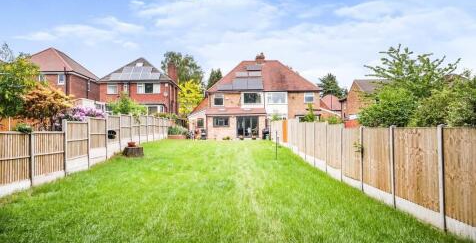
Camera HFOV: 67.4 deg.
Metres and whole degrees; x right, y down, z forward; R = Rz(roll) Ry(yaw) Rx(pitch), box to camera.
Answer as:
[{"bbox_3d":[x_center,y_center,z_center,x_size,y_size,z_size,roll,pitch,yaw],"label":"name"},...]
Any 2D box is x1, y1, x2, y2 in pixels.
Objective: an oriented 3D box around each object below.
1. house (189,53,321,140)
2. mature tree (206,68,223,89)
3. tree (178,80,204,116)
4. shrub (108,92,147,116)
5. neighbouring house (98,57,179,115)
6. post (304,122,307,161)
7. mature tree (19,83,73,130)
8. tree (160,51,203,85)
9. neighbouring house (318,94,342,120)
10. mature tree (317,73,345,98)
[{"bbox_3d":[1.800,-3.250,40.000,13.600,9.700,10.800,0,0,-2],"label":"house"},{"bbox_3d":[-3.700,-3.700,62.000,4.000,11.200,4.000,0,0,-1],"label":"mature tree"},{"bbox_3d":[-6.100,-1.750,45.000,4.200,7.000,4.200,0,0,-1],"label":"tree"},{"bbox_3d":[-6.150,0.000,19.800,2.150,3.300,2.000,0,0,-1],"label":"shrub"},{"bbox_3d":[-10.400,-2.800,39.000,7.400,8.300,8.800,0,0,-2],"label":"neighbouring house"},{"bbox_3d":[3.290,0.970,17.450,0.100,1.920,0.100,0,0,-1],"label":"post"},{"bbox_3d":[-7.850,0.050,15.000,2.400,3.300,2.400,0,0,-1],"label":"mature tree"},{"bbox_3d":[-9.600,-5.200,62.000,7.600,14.000,7.600,0,0,0],"label":"tree"},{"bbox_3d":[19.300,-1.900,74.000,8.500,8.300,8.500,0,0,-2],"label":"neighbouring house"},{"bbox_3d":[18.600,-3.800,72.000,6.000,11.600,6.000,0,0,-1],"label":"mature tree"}]

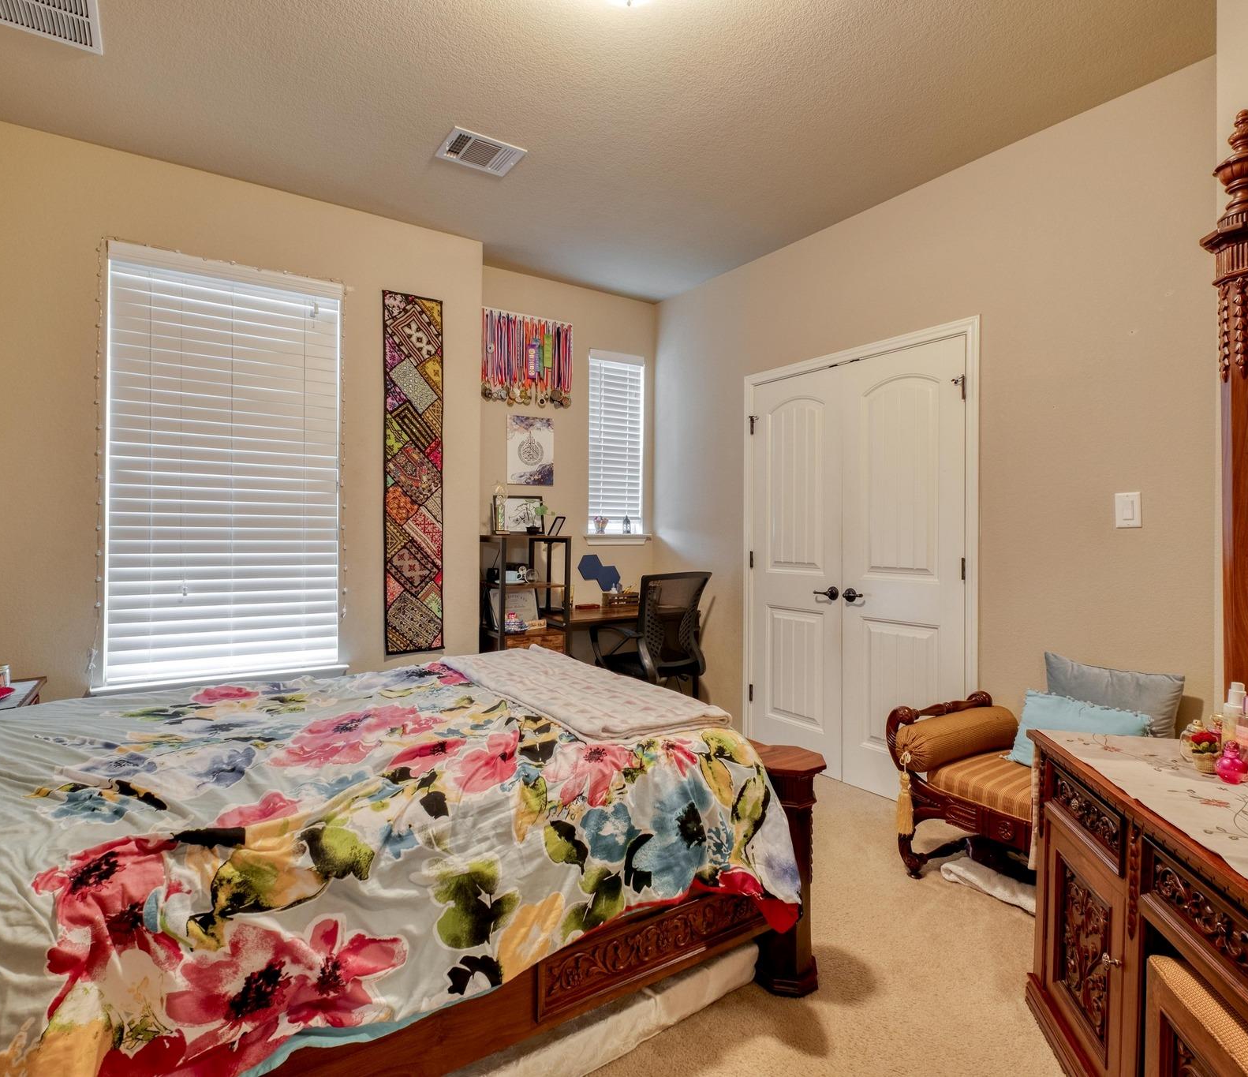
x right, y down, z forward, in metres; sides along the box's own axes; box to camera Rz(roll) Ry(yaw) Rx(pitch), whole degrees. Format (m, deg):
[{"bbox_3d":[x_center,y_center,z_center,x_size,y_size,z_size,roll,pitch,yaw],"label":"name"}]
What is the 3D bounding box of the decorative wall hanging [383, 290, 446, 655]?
[{"bbox_3d":[-1.027,-0.315,3.321,0.300,1.765,0.012,0,0,-35],"label":"decorative wall hanging"}]

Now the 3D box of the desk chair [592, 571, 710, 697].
[{"bbox_3d":[0.125,0.688,3.635,0.560,0.990,0.600,0,0,-35],"label":"desk chair"}]

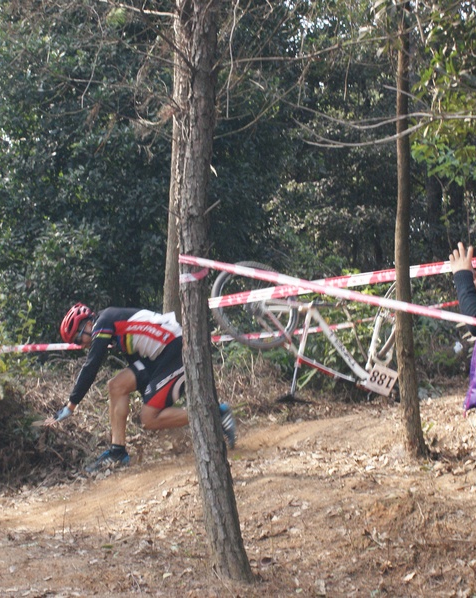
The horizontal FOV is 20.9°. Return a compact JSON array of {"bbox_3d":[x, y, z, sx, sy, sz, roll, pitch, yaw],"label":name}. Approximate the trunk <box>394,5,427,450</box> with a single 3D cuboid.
[{"bbox_3d":[0.940,-0.422,7.161,0.160,2.600,0.150,-1,2,0],"label":"trunk"}]

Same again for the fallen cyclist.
[{"bbox_3d":[-0.596,0.541,7.900,1.120,1.000,0.600,-1,2,-10],"label":"fallen cyclist"}]

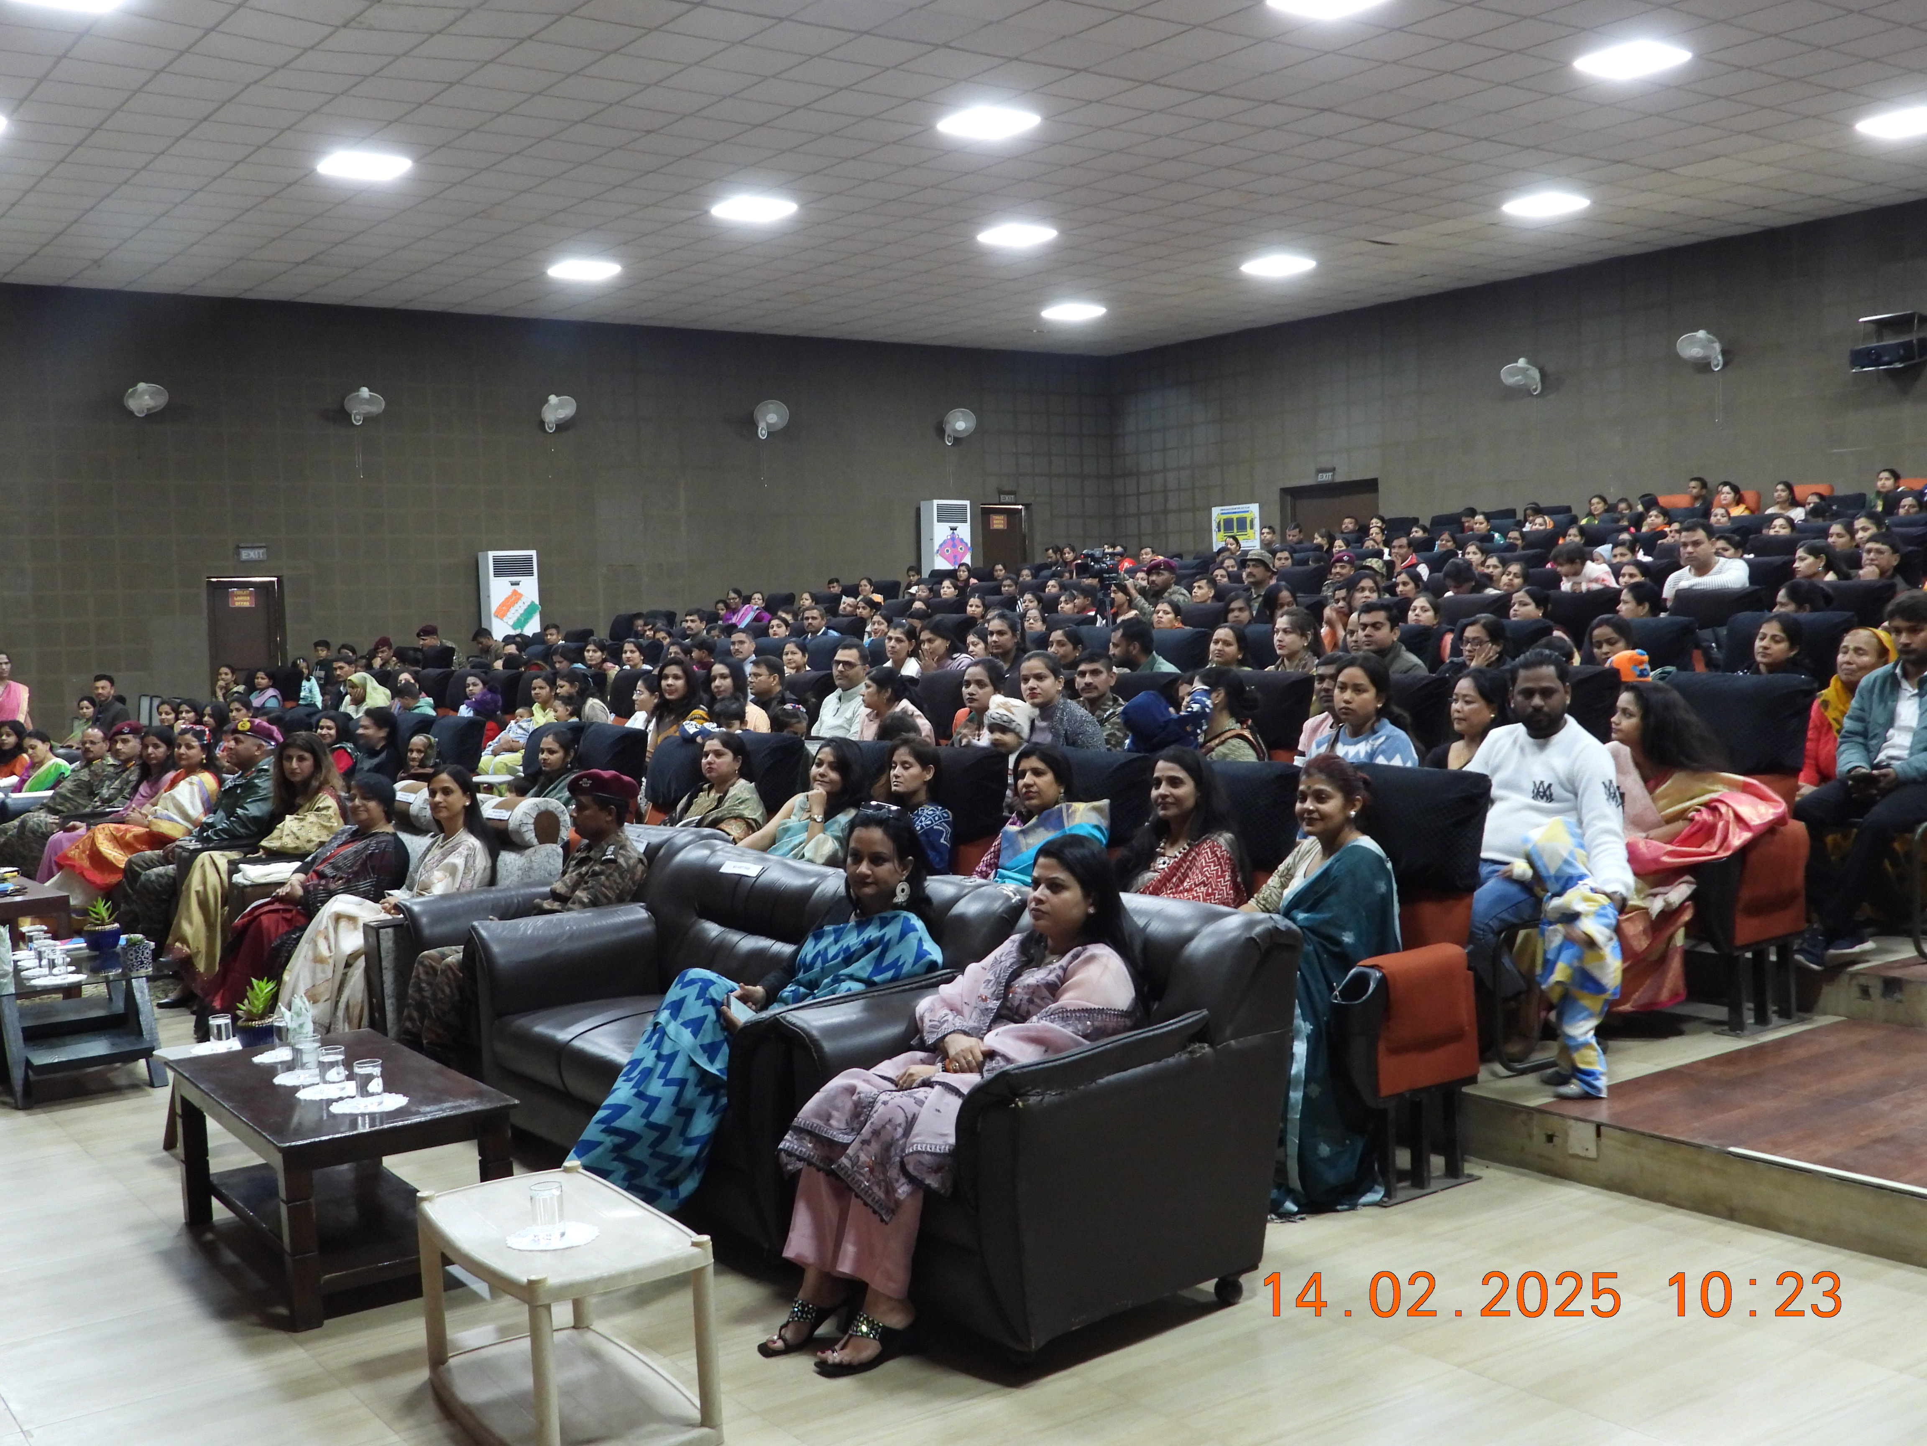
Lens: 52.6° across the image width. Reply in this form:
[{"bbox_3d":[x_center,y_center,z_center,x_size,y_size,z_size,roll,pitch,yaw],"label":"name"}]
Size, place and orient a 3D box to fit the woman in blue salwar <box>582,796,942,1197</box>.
[{"bbox_3d":[-0.539,0.772,5.207,0.935,1.057,0.630,-3,4,-26],"label":"woman in blue salwar"}]

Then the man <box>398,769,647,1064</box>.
[{"bbox_3d":[-1.504,0.726,6.634,0.980,1.130,0.600,-4,4,-29],"label":"man"}]

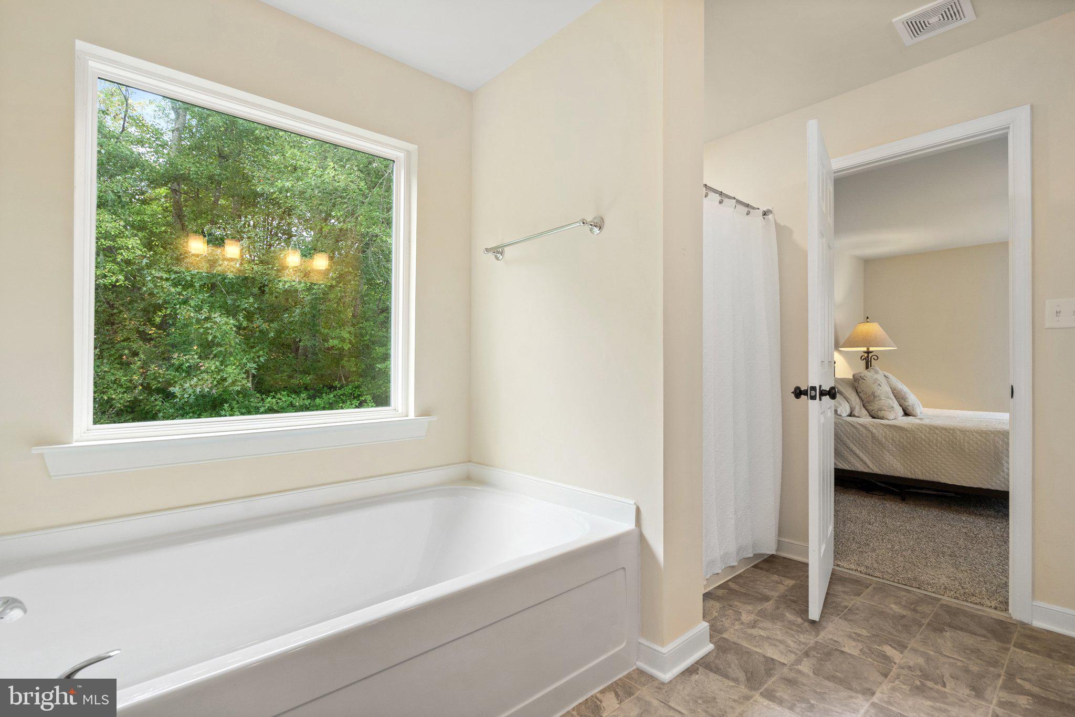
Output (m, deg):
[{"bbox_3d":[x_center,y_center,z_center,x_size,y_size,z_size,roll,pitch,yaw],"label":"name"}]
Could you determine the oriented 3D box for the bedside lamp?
[{"bbox_3d":[3.489,-0.034,5.048,0.595,0.820,0.595,1,-1,-44],"label":"bedside lamp"}]

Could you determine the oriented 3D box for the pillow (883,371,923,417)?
[{"bbox_3d":[3.239,0.314,4.250,0.440,0.430,0.160,1,-31,-44],"label":"pillow"}]

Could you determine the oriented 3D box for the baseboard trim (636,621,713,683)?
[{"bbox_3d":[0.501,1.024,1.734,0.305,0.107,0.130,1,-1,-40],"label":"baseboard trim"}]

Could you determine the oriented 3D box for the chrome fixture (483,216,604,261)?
[{"bbox_3d":[0.007,-0.501,2.018,0.080,0.070,0.669,1,-1,-43],"label":"chrome fixture"}]

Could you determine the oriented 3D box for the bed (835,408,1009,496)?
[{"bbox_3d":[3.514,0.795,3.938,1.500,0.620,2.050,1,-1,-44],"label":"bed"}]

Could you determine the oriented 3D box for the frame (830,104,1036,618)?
[{"bbox_3d":[1.803,0.029,2.288,0.130,2.115,0.780,1,-1,-43],"label":"frame"}]

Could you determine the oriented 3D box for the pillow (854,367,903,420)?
[{"bbox_3d":[2.837,0.294,3.980,0.440,0.430,0.160,1,-31,-44],"label":"pillow"}]

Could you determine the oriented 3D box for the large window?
[{"bbox_3d":[-1.027,-0.365,1.884,1.142,1.257,0.100,1,-1,-40],"label":"large window"}]

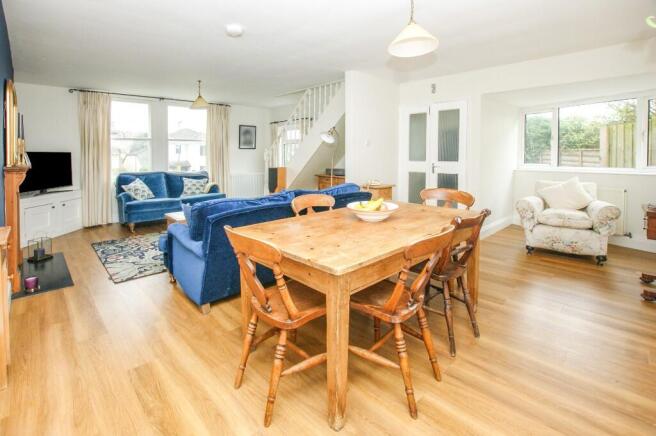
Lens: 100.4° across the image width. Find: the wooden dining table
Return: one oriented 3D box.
[{"bbox_3d":[0.312,0.406,1.965,1.650,0.775,0.970,-10,15,-41],"label":"wooden dining table"}]

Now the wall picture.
[{"bbox_3d":[-1.916,-1.933,6.550,0.420,0.580,0.030,-7,11,-38],"label":"wall picture"}]

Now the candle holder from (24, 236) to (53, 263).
[{"bbox_3d":[-3.509,0.390,3.330,0.180,0.210,0.180,-2,11,-11],"label":"candle holder"}]

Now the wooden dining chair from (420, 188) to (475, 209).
[{"bbox_3d":[1.040,0.220,2.580,0.470,0.910,0.500,7,11,41],"label":"wooden dining chair"}]

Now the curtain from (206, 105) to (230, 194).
[{"bbox_3d":[-2.414,-1.331,6.020,0.520,2.320,0.140,-7,11,-38],"label":"curtain"}]

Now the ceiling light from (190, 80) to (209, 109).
[{"bbox_3d":[-1.945,-1.865,4.150,0.260,0.430,0.260,0,8,0],"label":"ceiling light"}]

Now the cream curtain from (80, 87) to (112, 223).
[{"bbox_3d":[-4.018,-1.026,4.740,0.460,2.330,0.140,-7,11,-38],"label":"cream curtain"}]

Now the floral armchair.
[{"bbox_3d":[3.030,-0.026,3.620,0.970,0.890,0.900,5,10,29],"label":"floral armchair"}]

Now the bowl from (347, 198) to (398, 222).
[{"bbox_3d":[0.320,-0.054,1.970,0.360,0.125,0.360,0,11,0],"label":"bowl"}]

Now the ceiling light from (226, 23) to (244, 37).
[{"bbox_3d":[-0.898,-1.829,2.650,0.150,0.050,0.150,0,11,0],"label":"ceiling light"}]

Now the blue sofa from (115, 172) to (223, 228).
[{"bbox_3d":[-2.961,-0.324,5.200,1.680,0.900,0.920,-8,14,-36],"label":"blue sofa"}]

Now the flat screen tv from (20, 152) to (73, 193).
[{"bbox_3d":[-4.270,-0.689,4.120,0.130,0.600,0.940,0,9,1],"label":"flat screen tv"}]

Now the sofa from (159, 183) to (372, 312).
[{"bbox_3d":[-0.492,0.147,2.876,1.980,0.910,0.950,-7,11,-38],"label":"sofa"}]

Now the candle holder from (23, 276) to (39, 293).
[{"bbox_3d":[-2.692,0.604,2.480,0.095,0.110,0.095,11,15,44],"label":"candle holder"}]

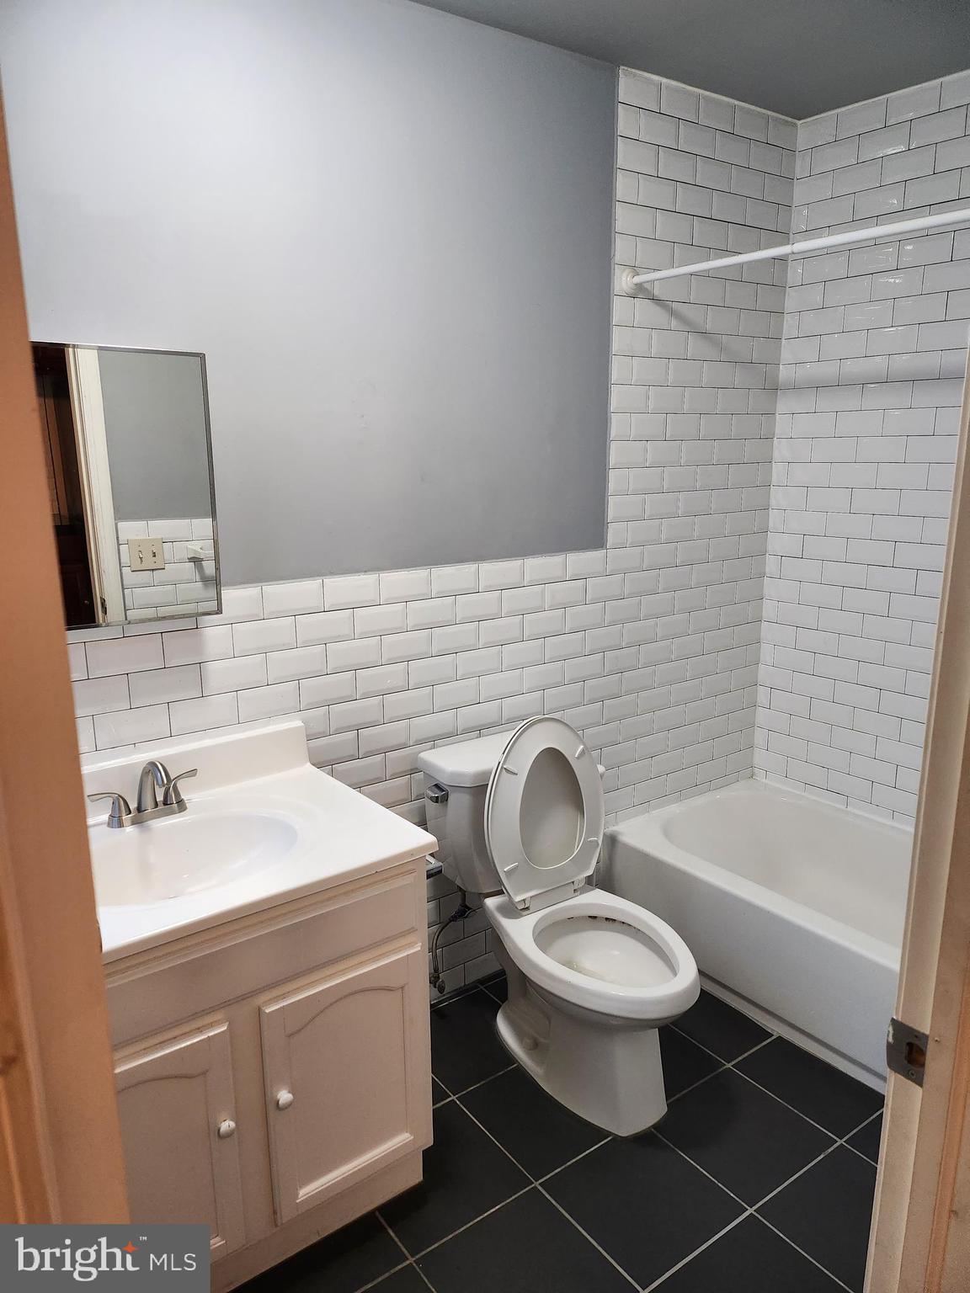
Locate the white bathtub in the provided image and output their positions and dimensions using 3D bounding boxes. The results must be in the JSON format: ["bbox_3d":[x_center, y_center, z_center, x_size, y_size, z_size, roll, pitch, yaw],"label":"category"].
[{"bbox_3d":[1.109,0.830,2.458,0.738,0.345,1.506,-10,16,-35],"label":"white bathtub"}]

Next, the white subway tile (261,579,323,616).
[{"bbox_3d":[-0.438,-0.108,2.046,0.147,0.074,0.010,-10,16,-35],"label":"white subway tile"}]

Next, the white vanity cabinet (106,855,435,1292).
[{"bbox_3d":[-0.564,0.768,1.783,0.747,0.795,0.566,-10,16,-35],"label":"white vanity cabinet"}]

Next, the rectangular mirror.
[{"bbox_3d":[-0.733,-0.300,1.730,0.404,0.520,0.078,-10,16,-35],"label":"rectangular mirror"}]

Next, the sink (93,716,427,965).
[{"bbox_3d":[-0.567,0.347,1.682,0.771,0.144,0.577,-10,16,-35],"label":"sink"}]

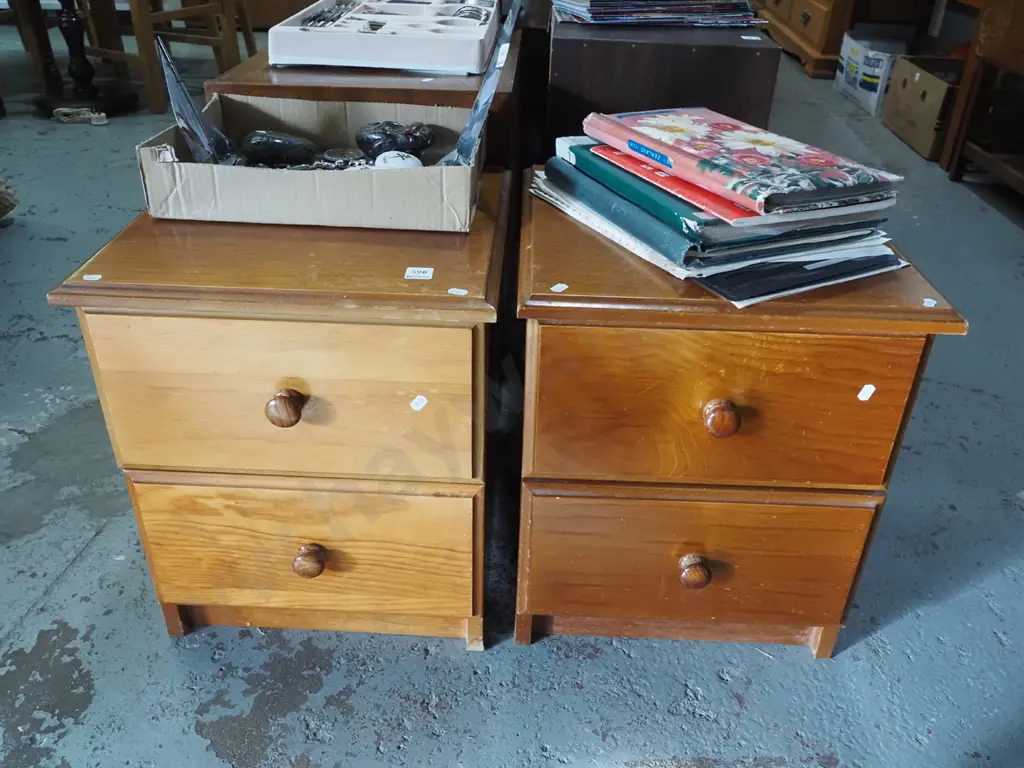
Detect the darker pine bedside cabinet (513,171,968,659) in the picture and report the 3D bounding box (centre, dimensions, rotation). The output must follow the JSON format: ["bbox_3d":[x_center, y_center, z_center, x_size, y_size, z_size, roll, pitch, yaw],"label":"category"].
[{"bbox_3d":[0.223,0.034,1.115,0.435,0.518,0.443,2,32,1],"label":"darker pine bedside cabinet"}]

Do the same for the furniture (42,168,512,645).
[{"bbox_3d":[-0.231,0.023,1.111,0.435,0.518,0.443,2,32,1],"label":"furniture"}]

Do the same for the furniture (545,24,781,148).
[{"bbox_3d":[0.259,-0.390,1.688,0.363,0.650,0.440,4,32,3],"label":"furniture"}]

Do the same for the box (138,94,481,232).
[{"bbox_3d":[-0.232,-0.292,1.064,0.385,0.088,0.250,3,32,2],"label":"box"}]

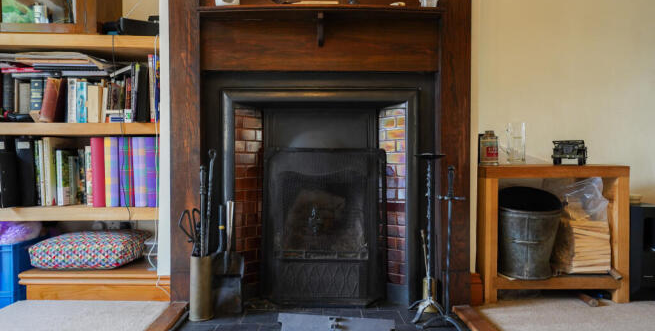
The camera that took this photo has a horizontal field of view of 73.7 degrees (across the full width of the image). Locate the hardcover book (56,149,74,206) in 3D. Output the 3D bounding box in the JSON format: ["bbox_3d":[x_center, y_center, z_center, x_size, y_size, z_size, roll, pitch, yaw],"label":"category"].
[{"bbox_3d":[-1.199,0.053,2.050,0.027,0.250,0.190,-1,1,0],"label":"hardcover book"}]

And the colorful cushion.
[{"bbox_3d":[-1.125,0.393,2.130,0.420,0.130,0.400,0,1,0],"label":"colorful cushion"}]

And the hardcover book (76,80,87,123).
[{"bbox_3d":[-1.118,-0.290,2.050,0.045,0.194,0.135,0,1,-2],"label":"hardcover book"}]

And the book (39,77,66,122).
[{"bbox_3d":[-1.252,-0.297,2.045,0.061,0.205,0.140,11,1,-2],"label":"book"}]

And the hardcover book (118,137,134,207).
[{"bbox_3d":[-0.920,0.029,2.120,0.065,0.314,0.260,-1,1,-2],"label":"hardcover book"}]

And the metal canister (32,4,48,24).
[{"bbox_3d":[-1.367,-0.722,2.080,0.068,0.105,0.068,0,1,0],"label":"metal canister"}]

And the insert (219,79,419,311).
[{"bbox_3d":[-0.030,0.118,1.930,0.875,0.915,0.270,0,1,0],"label":"insert"}]

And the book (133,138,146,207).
[{"bbox_3d":[-0.817,0.029,2.030,0.057,0.302,0.260,-2,1,0],"label":"book"}]

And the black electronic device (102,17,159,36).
[{"bbox_3d":[-0.920,-0.632,2.090,0.260,0.085,0.170,0,1,-9],"label":"black electronic device"}]

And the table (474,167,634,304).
[{"bbox_3d":[0.980,0.292,2.050,0.610,0.582,0.390,0,1,0],"label":"table"}]

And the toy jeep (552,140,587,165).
[{"bbox_3d":[1.090,-0.057,1.970,0.120,0.110,0.220,1,1,32],"label":"toy jeep"}]

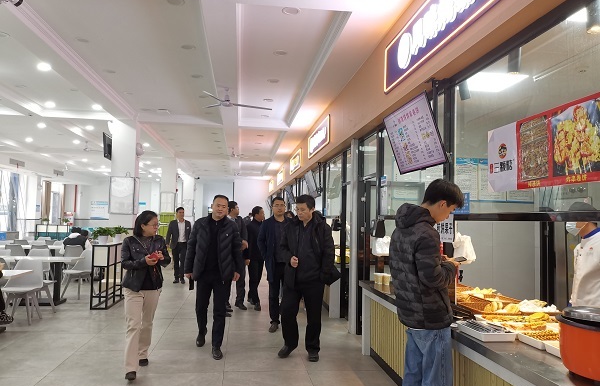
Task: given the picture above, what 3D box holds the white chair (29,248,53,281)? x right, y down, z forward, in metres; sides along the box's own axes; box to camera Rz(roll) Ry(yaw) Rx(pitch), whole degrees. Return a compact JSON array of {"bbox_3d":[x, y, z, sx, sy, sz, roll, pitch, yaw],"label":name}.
[{"bbox_3d":[-4.711,1.427,8.266,0.460,0.820,0.520,2,-3,-10],"label":"white chair"}]

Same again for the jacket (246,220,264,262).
[{"bbox_3d":[-0.700,0.774,7.622,0.500,0.710,0.310,4,-4,-38],"label":"jacket"}]

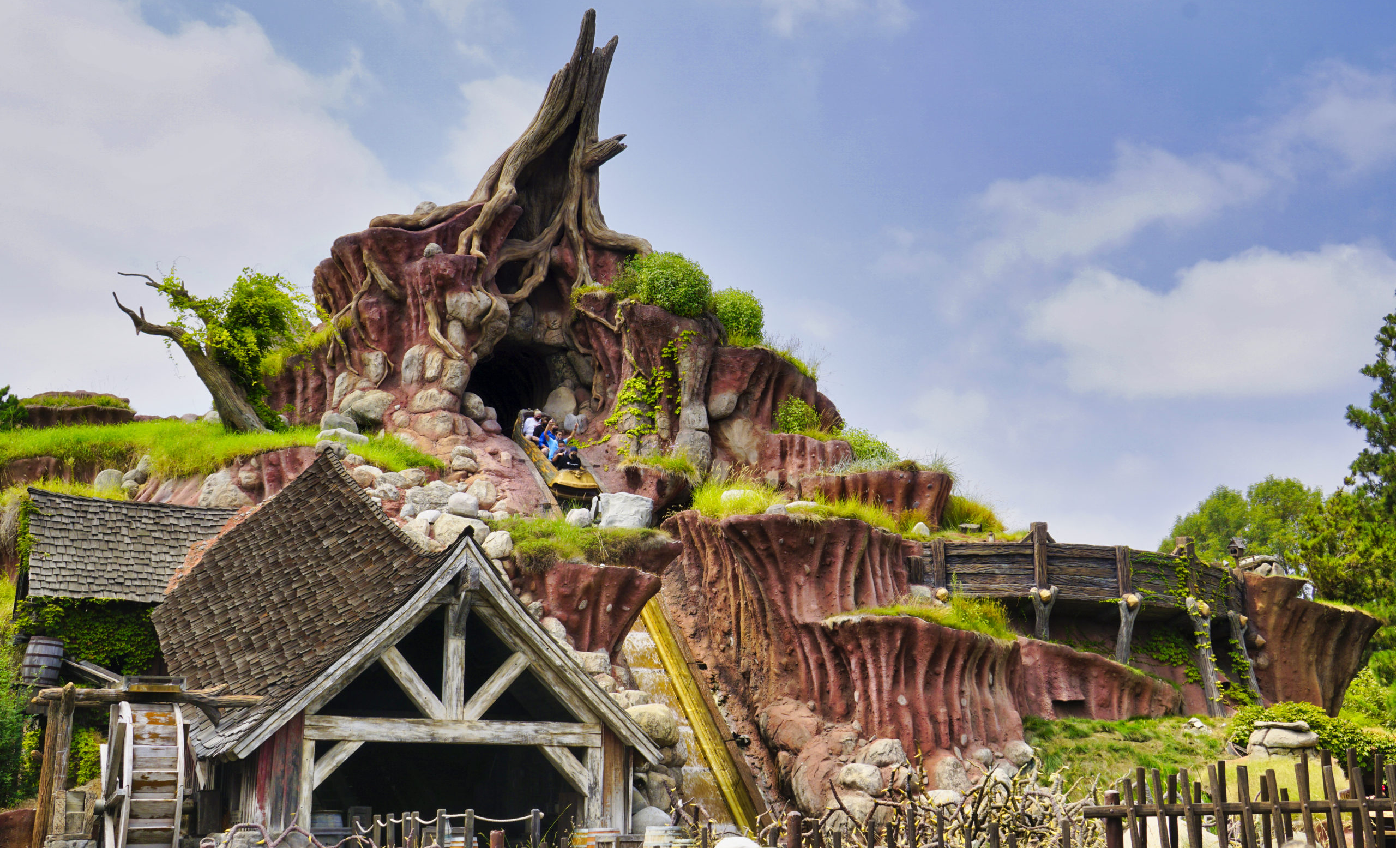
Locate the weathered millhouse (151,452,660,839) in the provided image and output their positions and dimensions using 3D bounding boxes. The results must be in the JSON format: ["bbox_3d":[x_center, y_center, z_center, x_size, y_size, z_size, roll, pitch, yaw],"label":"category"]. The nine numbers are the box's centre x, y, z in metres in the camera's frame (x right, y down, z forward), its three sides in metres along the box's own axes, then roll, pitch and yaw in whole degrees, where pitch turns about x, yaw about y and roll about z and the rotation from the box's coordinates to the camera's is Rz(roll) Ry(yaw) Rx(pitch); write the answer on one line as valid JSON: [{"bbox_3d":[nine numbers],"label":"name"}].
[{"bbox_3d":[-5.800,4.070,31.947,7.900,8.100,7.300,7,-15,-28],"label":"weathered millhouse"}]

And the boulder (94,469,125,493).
[{"bbox_3d":[-12.017,1.177,33.200,0.593,0.510,0.534,0,-15,0],"label":"boulder"}]

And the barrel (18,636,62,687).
[{"bbox_3d":[-11.544,4.185,28.700,0.630,0.840,0.630,0,-15,0],"label":"barrel"}]

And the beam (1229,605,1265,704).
[{"bbox_3d":[11.138,4.670,33.000,0.360,2.080,0.360,-11,-14,-3],"label":"beam"}]

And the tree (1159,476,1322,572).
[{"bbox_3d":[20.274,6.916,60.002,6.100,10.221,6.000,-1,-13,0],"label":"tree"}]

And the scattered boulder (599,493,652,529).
[{"bbox_3d":[-1.527,1.798,34.024,1.162,0.763,0.850,-1,-13,0],"label":"scattered boulder"}]

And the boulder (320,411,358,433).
[{"bbox_3d":[-8.925,-0.041,40.445,0.976,0.557,0.750,-1,-13,0],"label":"boulder"}]

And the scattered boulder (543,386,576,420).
[{"bbox_3d":[-3.572,-0.535,42.000,0.870,0.946,0.653,0,-15,0],"label":"scattered boulder"}]

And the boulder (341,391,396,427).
[{"bbox_3d":[-7.899,-0.365,39.000,1.292,0.910,0.969,0,-15,0],"label":"boulder"}]

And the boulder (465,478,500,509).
[{"bbox_3d":[-4.659,1.492,35.132,0.730,0.670,0.600,-1,-13,0],"label":"boulder"}]

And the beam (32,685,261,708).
[{"bbox_3d":[-9.006,4.439,26.500,3.950,0.300,0.480,-5,-15,17],"label":"beam"}]

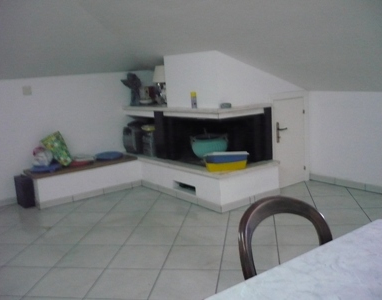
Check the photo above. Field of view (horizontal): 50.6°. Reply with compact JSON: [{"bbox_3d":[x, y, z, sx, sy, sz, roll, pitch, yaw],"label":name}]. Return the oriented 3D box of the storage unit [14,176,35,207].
[{"bbox_3d":[-1.971,0.480,4.783,0.125,0.344,0.305,-11,13,-35],"label":"storage unit"}]

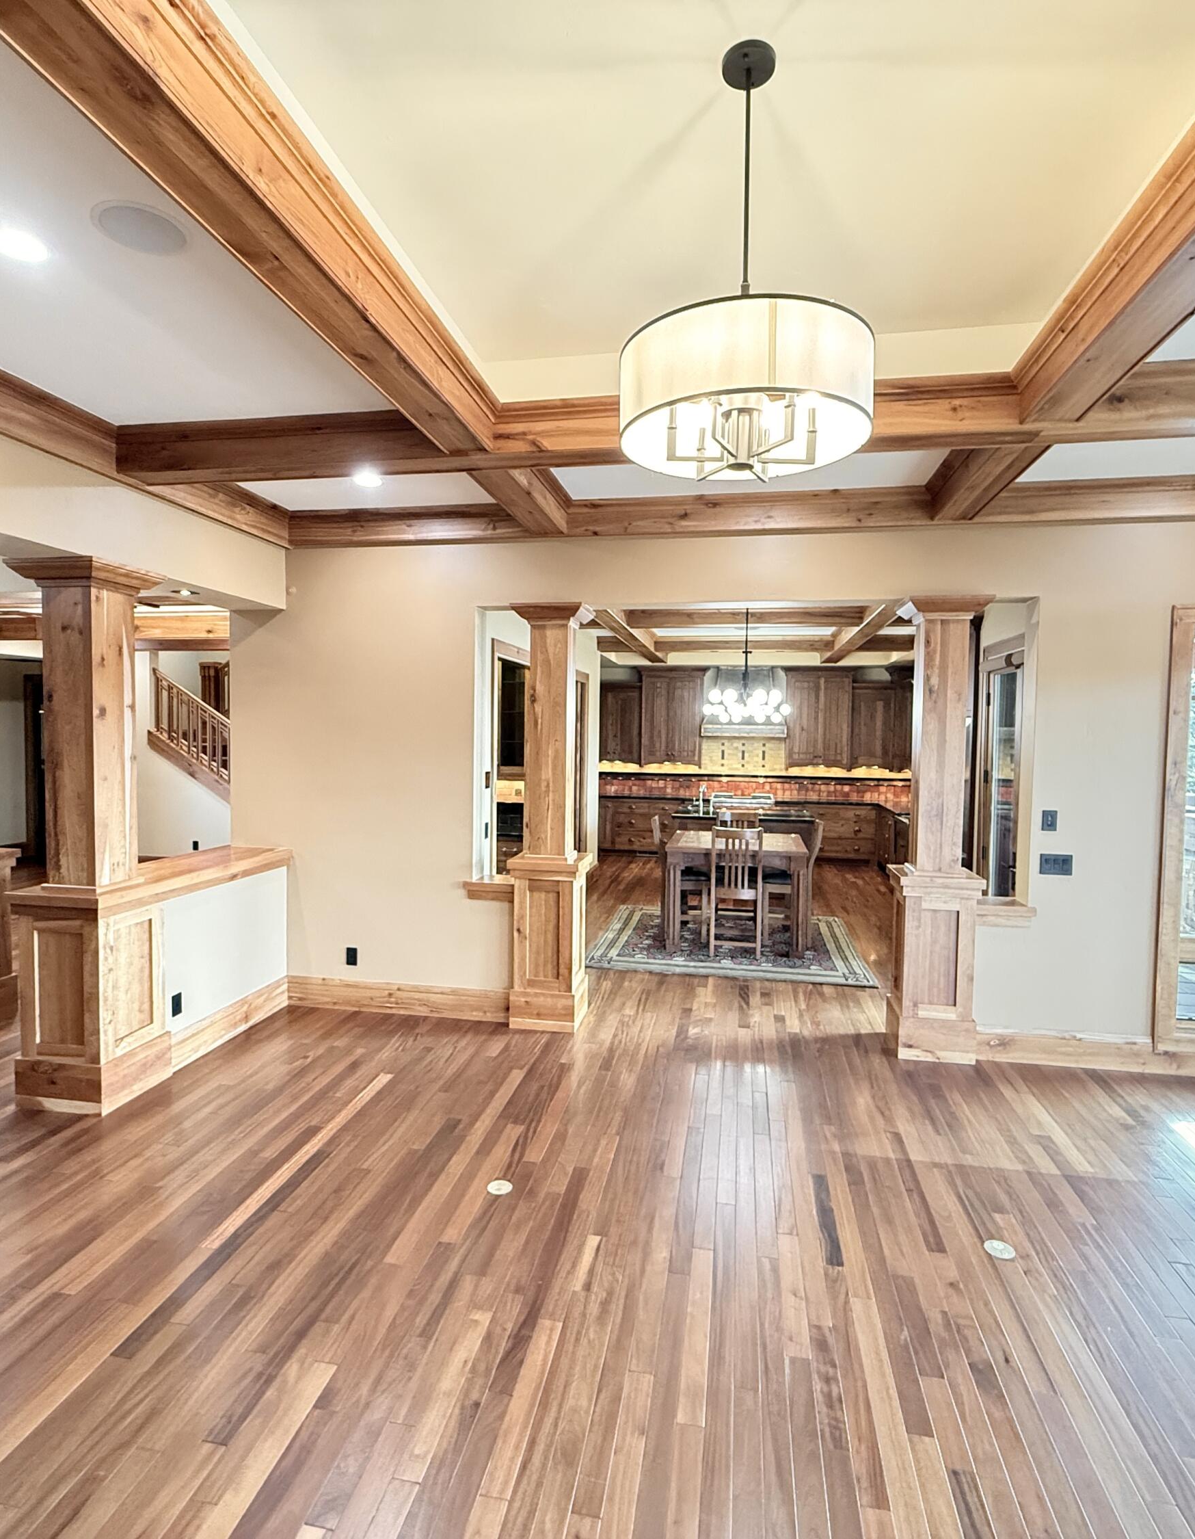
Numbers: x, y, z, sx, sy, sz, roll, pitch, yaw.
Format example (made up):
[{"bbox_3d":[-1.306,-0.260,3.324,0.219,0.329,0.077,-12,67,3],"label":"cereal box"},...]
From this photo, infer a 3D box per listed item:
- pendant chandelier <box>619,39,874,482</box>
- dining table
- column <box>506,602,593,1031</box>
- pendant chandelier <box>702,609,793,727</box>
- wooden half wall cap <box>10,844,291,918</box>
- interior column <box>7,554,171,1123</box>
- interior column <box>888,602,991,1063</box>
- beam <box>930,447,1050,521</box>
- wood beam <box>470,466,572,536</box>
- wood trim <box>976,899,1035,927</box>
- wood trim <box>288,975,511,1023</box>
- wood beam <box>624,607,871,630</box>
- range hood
[{"bbox_3d":[0.367,-1.245,2.053,0.623,0.965,0.623,1,3,10],"label":"pendant chandelier"},{"bbox_3d":[1.321,1.148,7.877,1.225,0.936,1.280,1,3,10],"label":"dining table"},{"bbox_3d":[-0.314,0.312,5.620,0.467,2.786,0.502,1,3,10],"label":"column"},{"bbox_3d":[1.366,-0.978,7.535,0.802,1.117,0.808,1,3,10],"label":"pendant chandelier"},{"bbox_3d":[-2.404,0.606,4.667,0.512,0.101,1.616,1,3,10],"label":"wooden half wall cap"},{"bbox_3d":[-2.692,0.339,4.410,0.536,2.786,0.538,1,3,10],"label":"interior column"},{"bbox_3d":[2.122,0.363,5.194,0.485,2.786,0.502,1,3,10],"label":"interior column"},{"bbox_3d":[1.842,-1.423,3.937,0.284,0.181,1.199,1,3,10],"label":"beam"},{"bbox_3d":[-0.406,-1.576,4.607,0.207,0.227,1.300,1,3,10],"label":"wood beam"},{"bbox_3d":[2.299,0.809,4.742,0.304,0.110,0.298,1,3,10],"label":"wood trim"},{"bbox_3d":[-1.382,1.576,5.710,1.631,0.227,0.030,1,3,10],"label":"wood trim"},{"bbox_3d":[1.553,-1.618,8.790,2.461,0.198,0.256,1,3,10],"label":"wood beam"},{"bbox_3d":[2.346,-1.092,13.204,1.324,1.156,0.611,1,3,10],"label":"range hood"}]

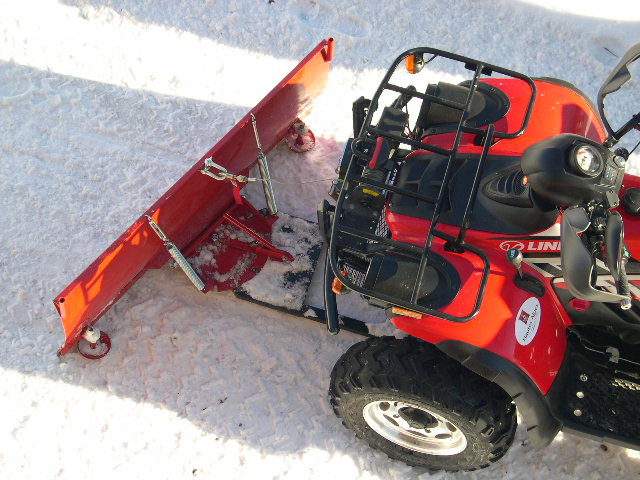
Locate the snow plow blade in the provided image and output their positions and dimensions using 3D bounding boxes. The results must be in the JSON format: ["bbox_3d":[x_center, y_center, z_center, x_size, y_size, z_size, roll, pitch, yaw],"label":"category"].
[{"bbox_3d":[-0.366,-0.141,4.683,0.180,0.380,1.480,31,58,19],"label":"snow plow blade"}]

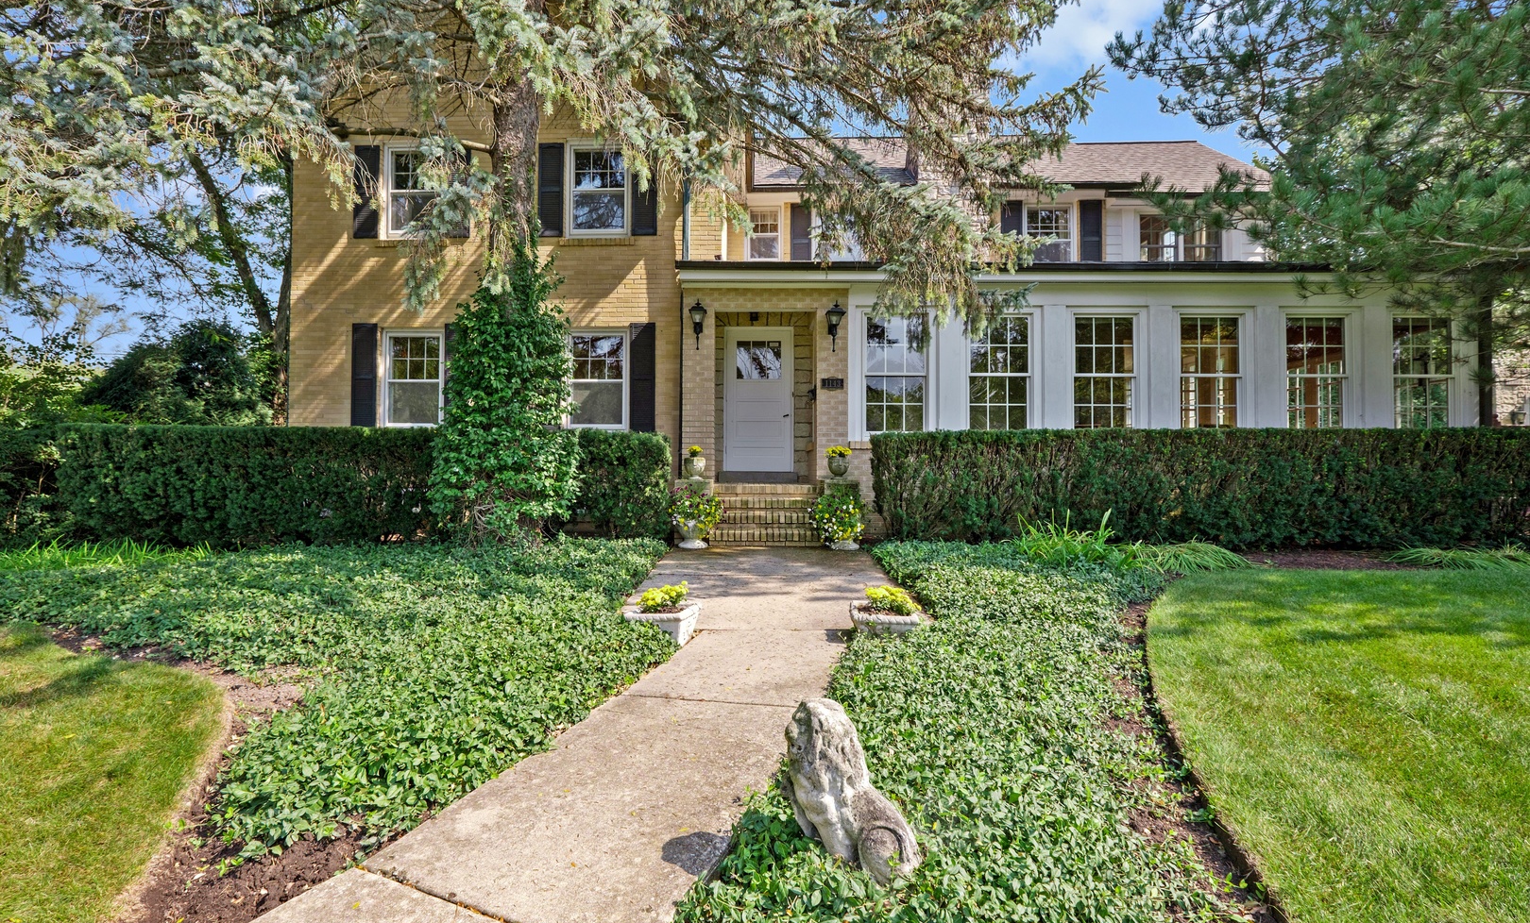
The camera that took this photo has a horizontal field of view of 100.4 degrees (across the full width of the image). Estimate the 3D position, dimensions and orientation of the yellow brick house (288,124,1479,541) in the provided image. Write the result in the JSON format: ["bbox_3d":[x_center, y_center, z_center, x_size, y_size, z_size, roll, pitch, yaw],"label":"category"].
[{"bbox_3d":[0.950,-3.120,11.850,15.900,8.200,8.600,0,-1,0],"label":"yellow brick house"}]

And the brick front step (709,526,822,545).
[{"bbox_3d":[0.010,0.815,6.800,1.200,0.165,0.300,0,-1,0],"label":"brick front step"}]

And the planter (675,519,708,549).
[{"bbox_3d":[-0.742,0.750,6.640,0.400,0.310,0.400,0,-1,0],"label":"planter"}]

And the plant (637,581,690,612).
[{"bbox_3d":[-0.550,0.742,3.460,0.270,0.170,0.240,0,-1,0],"label":"plant"}]

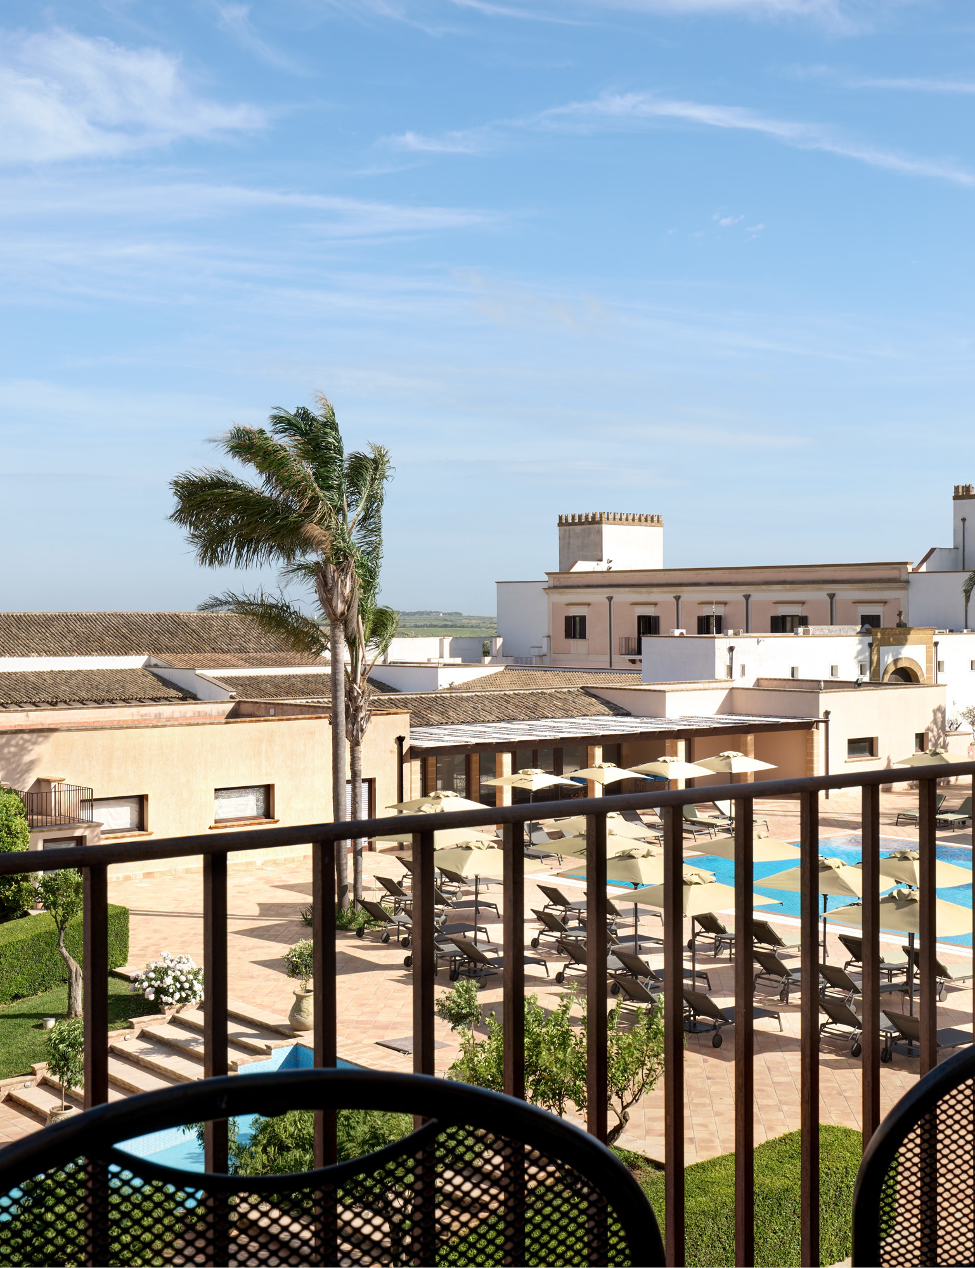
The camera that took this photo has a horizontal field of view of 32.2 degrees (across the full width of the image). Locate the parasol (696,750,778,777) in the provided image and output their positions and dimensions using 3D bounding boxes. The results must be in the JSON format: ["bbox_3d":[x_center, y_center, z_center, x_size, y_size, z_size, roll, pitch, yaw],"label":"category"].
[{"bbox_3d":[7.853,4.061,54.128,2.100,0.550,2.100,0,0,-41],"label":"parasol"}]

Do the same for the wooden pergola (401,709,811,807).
[{"bbox_3d":[3.824,4.640,57.712,20.400,3.150,4.400,0,0,-42],"label":"wooden pergola"}]

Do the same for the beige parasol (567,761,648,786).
[{"bbox_3d":[3.491,4.088,49.608,2.100,0.550,2.100,0,0,-41],"label":"beige parasol"}]

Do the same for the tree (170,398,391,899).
[{"bbox_3d":[-4.868,0.384,39.700,5.200,11.800,4.400,0,0,0],"label":"tree"}]

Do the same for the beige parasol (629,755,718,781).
[{"bbox_3d":[5.669,4.988,51.800,2.050,2.480,2.050,-1,0,-45],"label":"beige parasol"}]

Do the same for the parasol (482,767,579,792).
[{"bbox_3d":[1.261,4.098,47.840,2.100,0.550,2.100,0,0,-41],"label":"parasol"}]

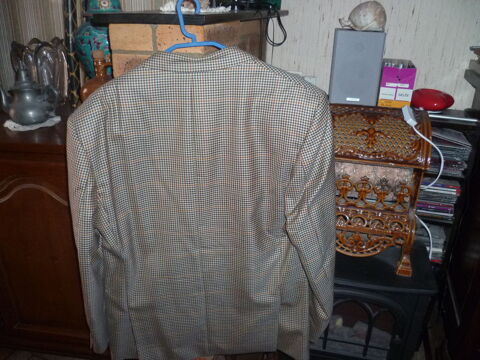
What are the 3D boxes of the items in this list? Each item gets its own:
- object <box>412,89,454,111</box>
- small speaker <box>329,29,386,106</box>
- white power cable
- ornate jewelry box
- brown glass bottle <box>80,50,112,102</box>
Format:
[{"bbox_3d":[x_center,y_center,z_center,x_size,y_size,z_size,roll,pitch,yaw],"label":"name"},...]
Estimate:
[{"bbox_3d":[0.574,-0.247,1.167,0.131,0.062,0.125,6,23,10],"label":"object"},{"bbox_3d":[0.358,-0.347,1.196,0.138,0.208,0.150,6,23,10],"label":"small speaker"},{"bbox_3d":[0.514,0.028,1.111,0.155,0.470,0.130,6,23,10],"label":"white power cable"},{"bbox_3d":[0.367,0.007,1.202,0.335,0.450,0.260,6,23,10],"label":"ornate jewelry box"},{"bbox_3d":[-0.513,-0.340,1.448,0.166,0.280,0.166,6,23,10],"label":"brown glass bottle"}]

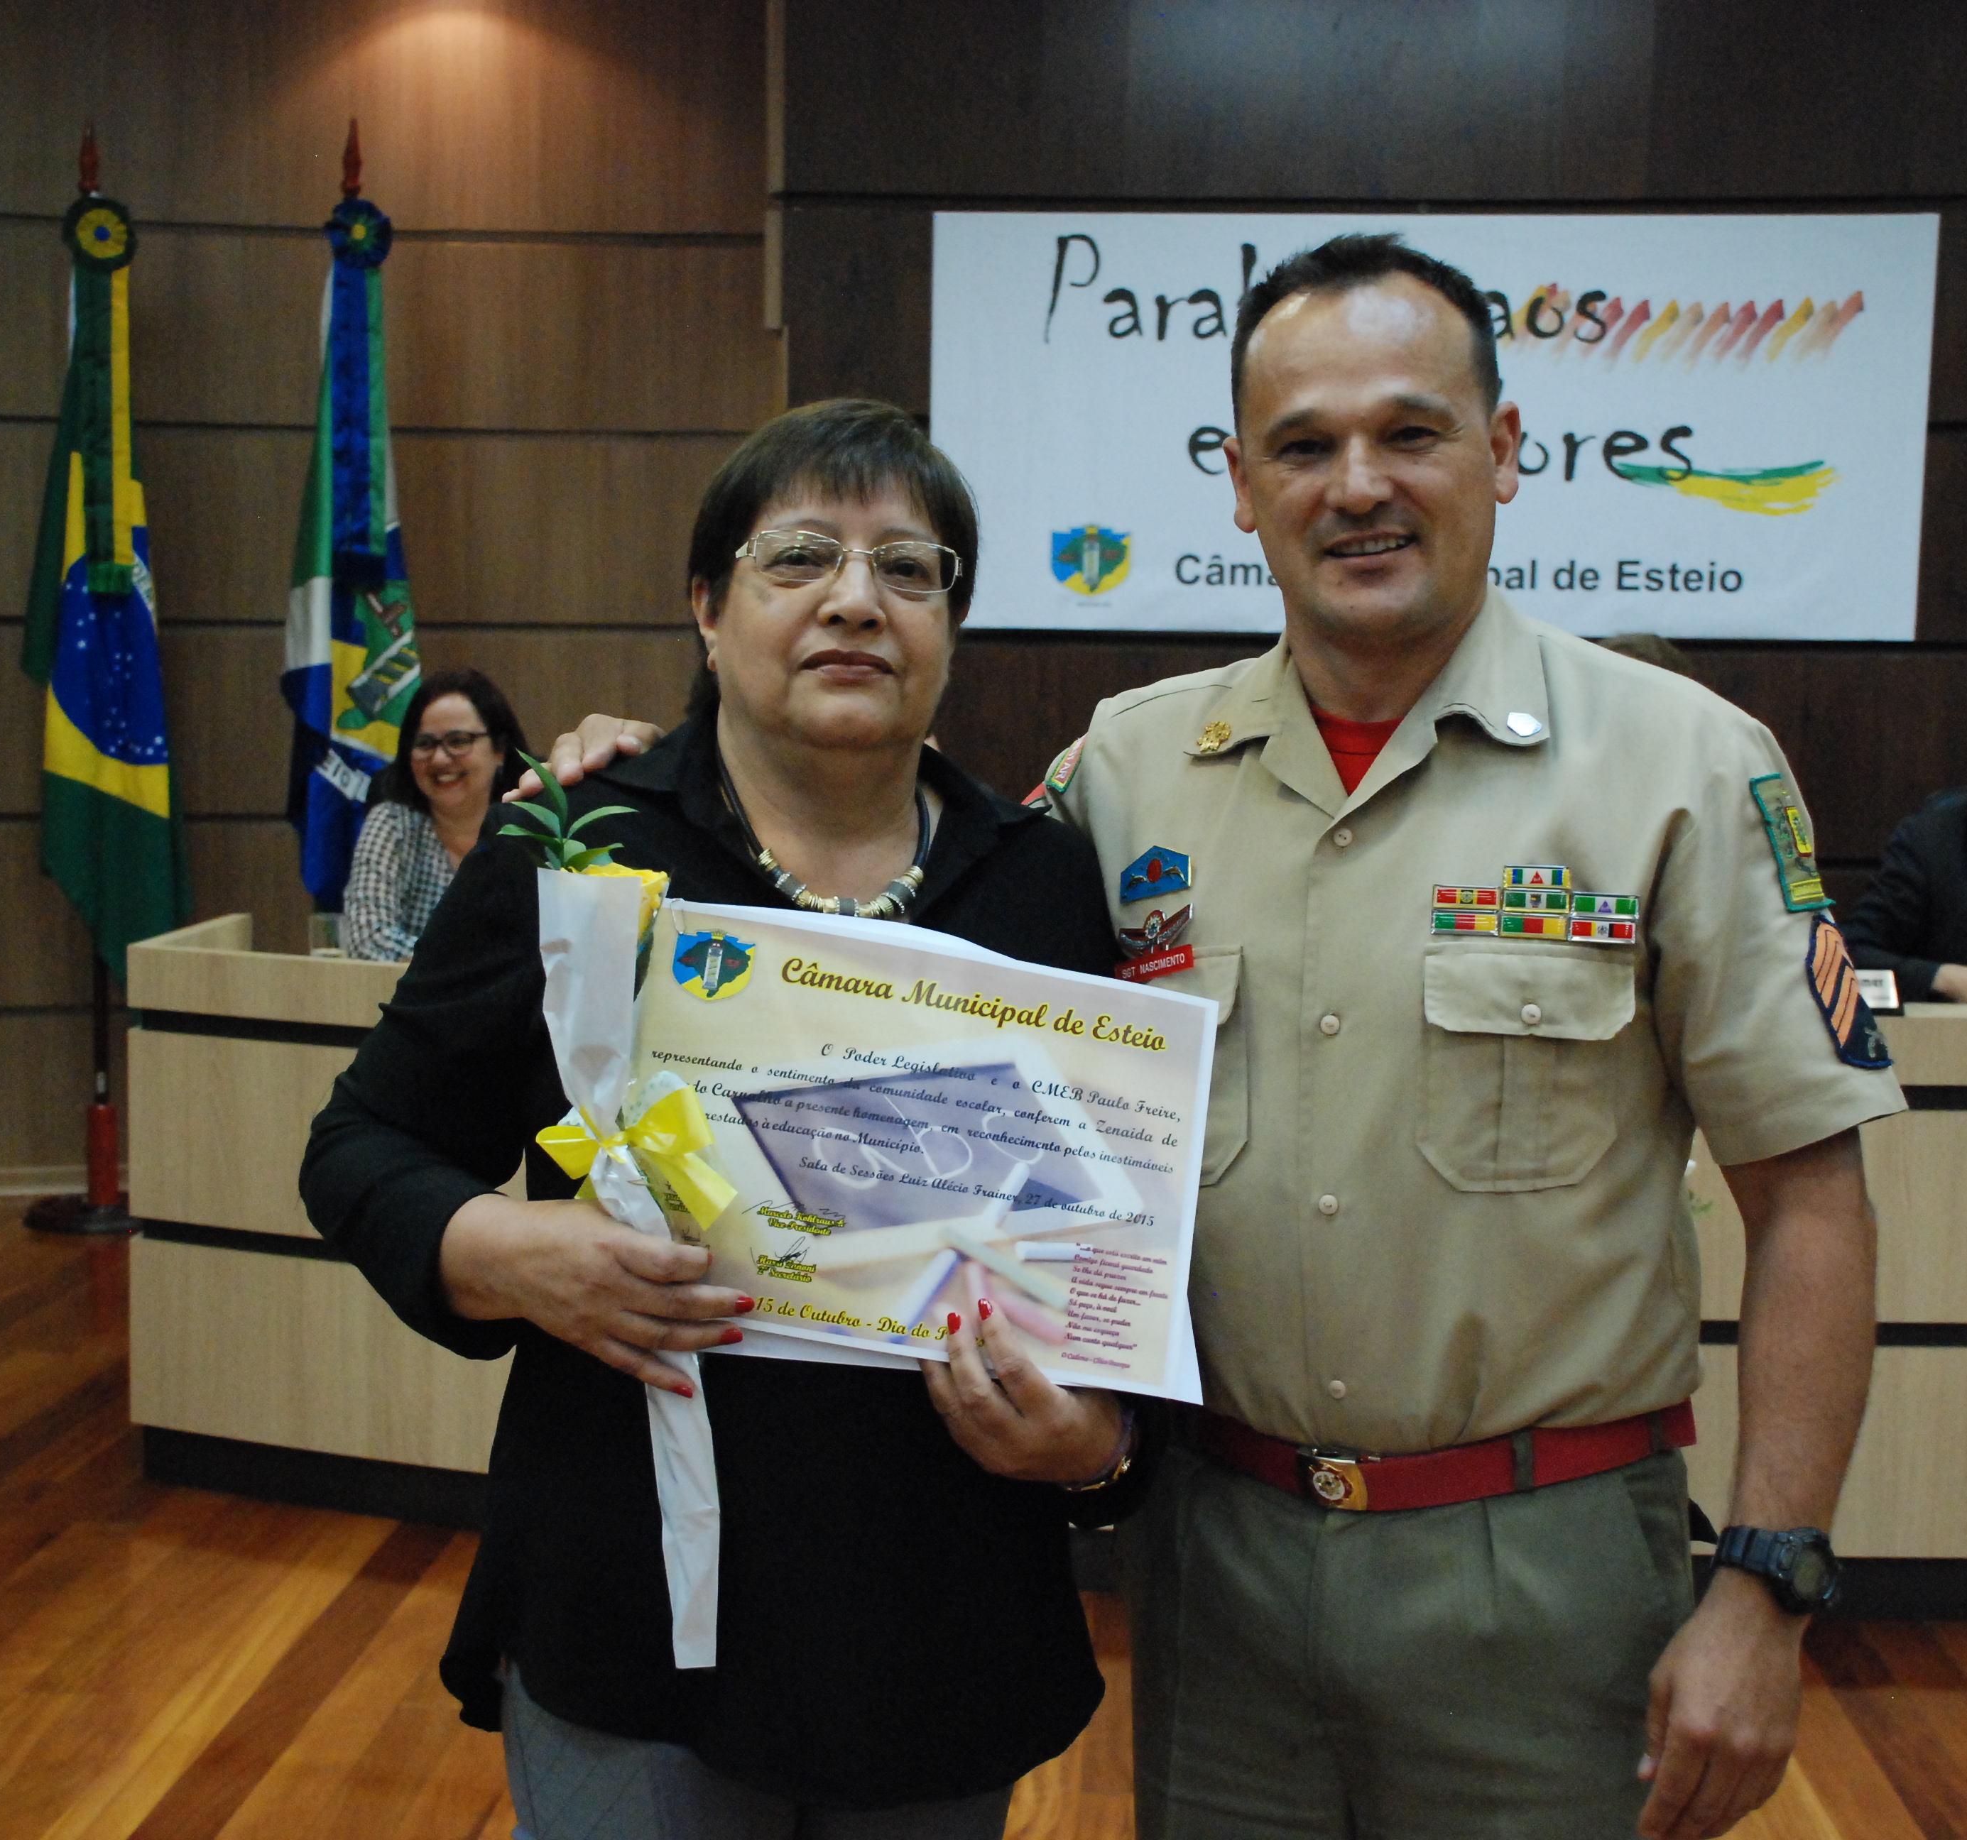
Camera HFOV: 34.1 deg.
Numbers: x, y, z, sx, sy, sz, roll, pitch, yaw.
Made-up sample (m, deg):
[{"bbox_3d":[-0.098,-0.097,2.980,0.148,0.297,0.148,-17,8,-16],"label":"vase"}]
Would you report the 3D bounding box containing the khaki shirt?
[{"bbox_3d":[0.284,0.060,1.950,0.540,0.520,0.320,2,4,21],"label":"khaki shirt"}]

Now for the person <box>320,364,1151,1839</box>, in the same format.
[{"bbox_3d":[-0.160,0.481,1.913,0.500,1.580,0.430,1,4,-2],"label":"person"}]

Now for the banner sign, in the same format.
[{"bbox_3d":[1.127,-1.251,8.120,2.510,1.060,0.030,1,4,5],"label":"banner sign"}]

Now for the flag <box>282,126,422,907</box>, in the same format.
[{"bbox_3d":[-1.620,-0.965,8.250,0.380,2.150,0.300,0,4,-9],"label":"flag"}]

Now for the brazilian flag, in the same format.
[{"bbox_3d":[-2.268,-0.855,8.300,0.430,2.200,0.300,0,4,-13],"label":"brazilian flag"}]

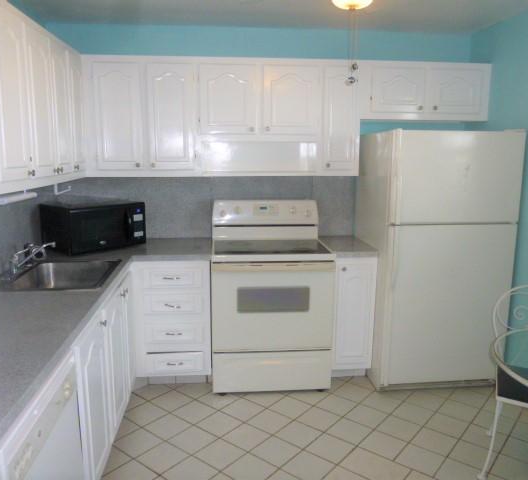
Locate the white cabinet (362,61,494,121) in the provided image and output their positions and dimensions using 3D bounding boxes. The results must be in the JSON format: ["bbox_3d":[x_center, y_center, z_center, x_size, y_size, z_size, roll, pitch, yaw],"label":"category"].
[{"bbox_3d":[1.060,-1.008,3.215,0.881,0.367,0.323,-1,11,-5],"label":"white cabinet"}]

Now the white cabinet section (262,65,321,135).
[{"bbox_3d":[0.171,-0.945,3.200,0.392,0.444,0.312,-1,11,-6],"label":"white cabinet section"}]

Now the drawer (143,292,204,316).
[{"bbox_3d":[-0.590,0.365,3.129,0.373,0.163,0.450,-1,11,-6],"label":"drawer"}]

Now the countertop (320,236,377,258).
[{"bbox_3d":[0.556,0.040,3.266,0.305,0.042,0.619,-1,11,-6],"label":"countertop"}]

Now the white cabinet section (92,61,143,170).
[{"bbox_3d":[-0.946,-0.814,3.111,0.302,0.684,0.312,-1,11,-6],"label":"white cabinet section"}]

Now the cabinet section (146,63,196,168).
[{"bbox_3d":[-0.614,-0.818,3.144,0.304,0.684,0.312,-1,11,-6],"label":"cabinet section"}]

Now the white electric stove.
[{"bbox_3d":[0.033,0.351,3.168,0.764,1.180,0.680,-1,11,-5],"label":"white electric stove"}]

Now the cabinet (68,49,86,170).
[{"bbox_3d":[-1.249,-0.742,2.723,0.318,0.720,0.310,-1,11,-6],"label":"cabinet"}]

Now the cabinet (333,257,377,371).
[{"bbox_3d":[0.559,0.446,3.346,0.290,0.790,0.612,-1,11,-6],"label":"cabinet"}]

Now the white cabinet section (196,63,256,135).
[{"bbox_3d":[-0.245,-0.940,3.159,0.380,0.444,0.312,-1,11,-6],"label":"white cabinet section"}]

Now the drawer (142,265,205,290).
[{"bbox_3d":[-0.572,0.188,3.033,0.365,0.145,0.470,-1,11,-5],"label":"drawer"}]

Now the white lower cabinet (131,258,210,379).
[{"bbox_3d":[-0.593,0.462,3.172,0.470,0.792,0.615,-1,11,-5],"label":"white lower cabinet"}]

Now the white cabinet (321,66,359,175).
[{"bbox_3d":[0.497,-0.820,3.236,0.272,0.720,0.348,-1,11,-6],"label":"white cabinet"}]

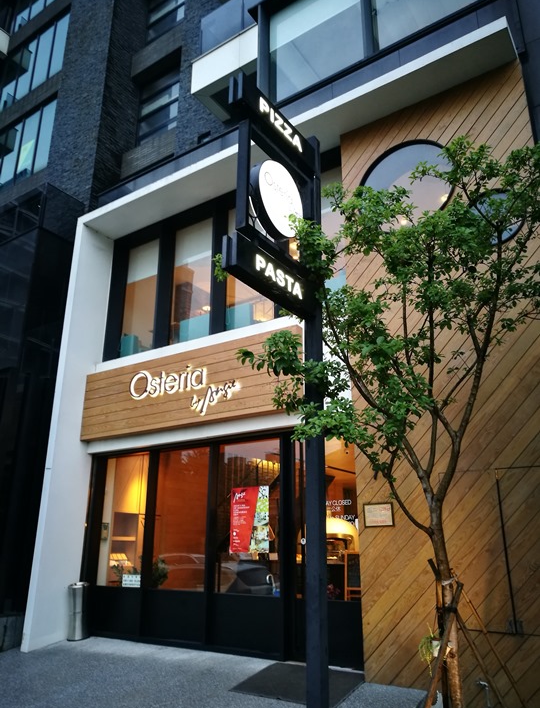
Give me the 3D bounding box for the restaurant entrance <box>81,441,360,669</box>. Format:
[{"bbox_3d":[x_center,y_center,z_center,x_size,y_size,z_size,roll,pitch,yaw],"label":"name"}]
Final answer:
[{"bbox_3d":[-0.920,2.546,7.702,4.781,2.719,0.200,-12,-22,31],"label":"restaurant entrance"}]

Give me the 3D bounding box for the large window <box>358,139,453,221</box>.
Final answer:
[{"bbox_3d":[1.675,-2.084,6.972,1.210,1.204,0.120,-12,-22,31],"label":"large window"}]

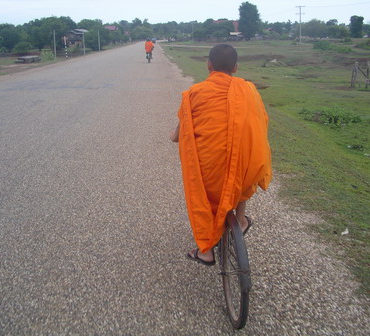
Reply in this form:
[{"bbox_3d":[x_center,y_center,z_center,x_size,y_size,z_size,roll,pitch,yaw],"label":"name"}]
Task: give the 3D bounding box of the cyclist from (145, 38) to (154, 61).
[{"bbox_3d":[-2.256,-7.612,30.606,0.550,1.330,0.780,-2,15,-3],"label":"cyclist"}]

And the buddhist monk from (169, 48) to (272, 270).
[{"bbox_3d":[0.217,-0.055,2.886,0.570,1.350,0.750,-2,15,-3],"label":"buddhist monk"}]

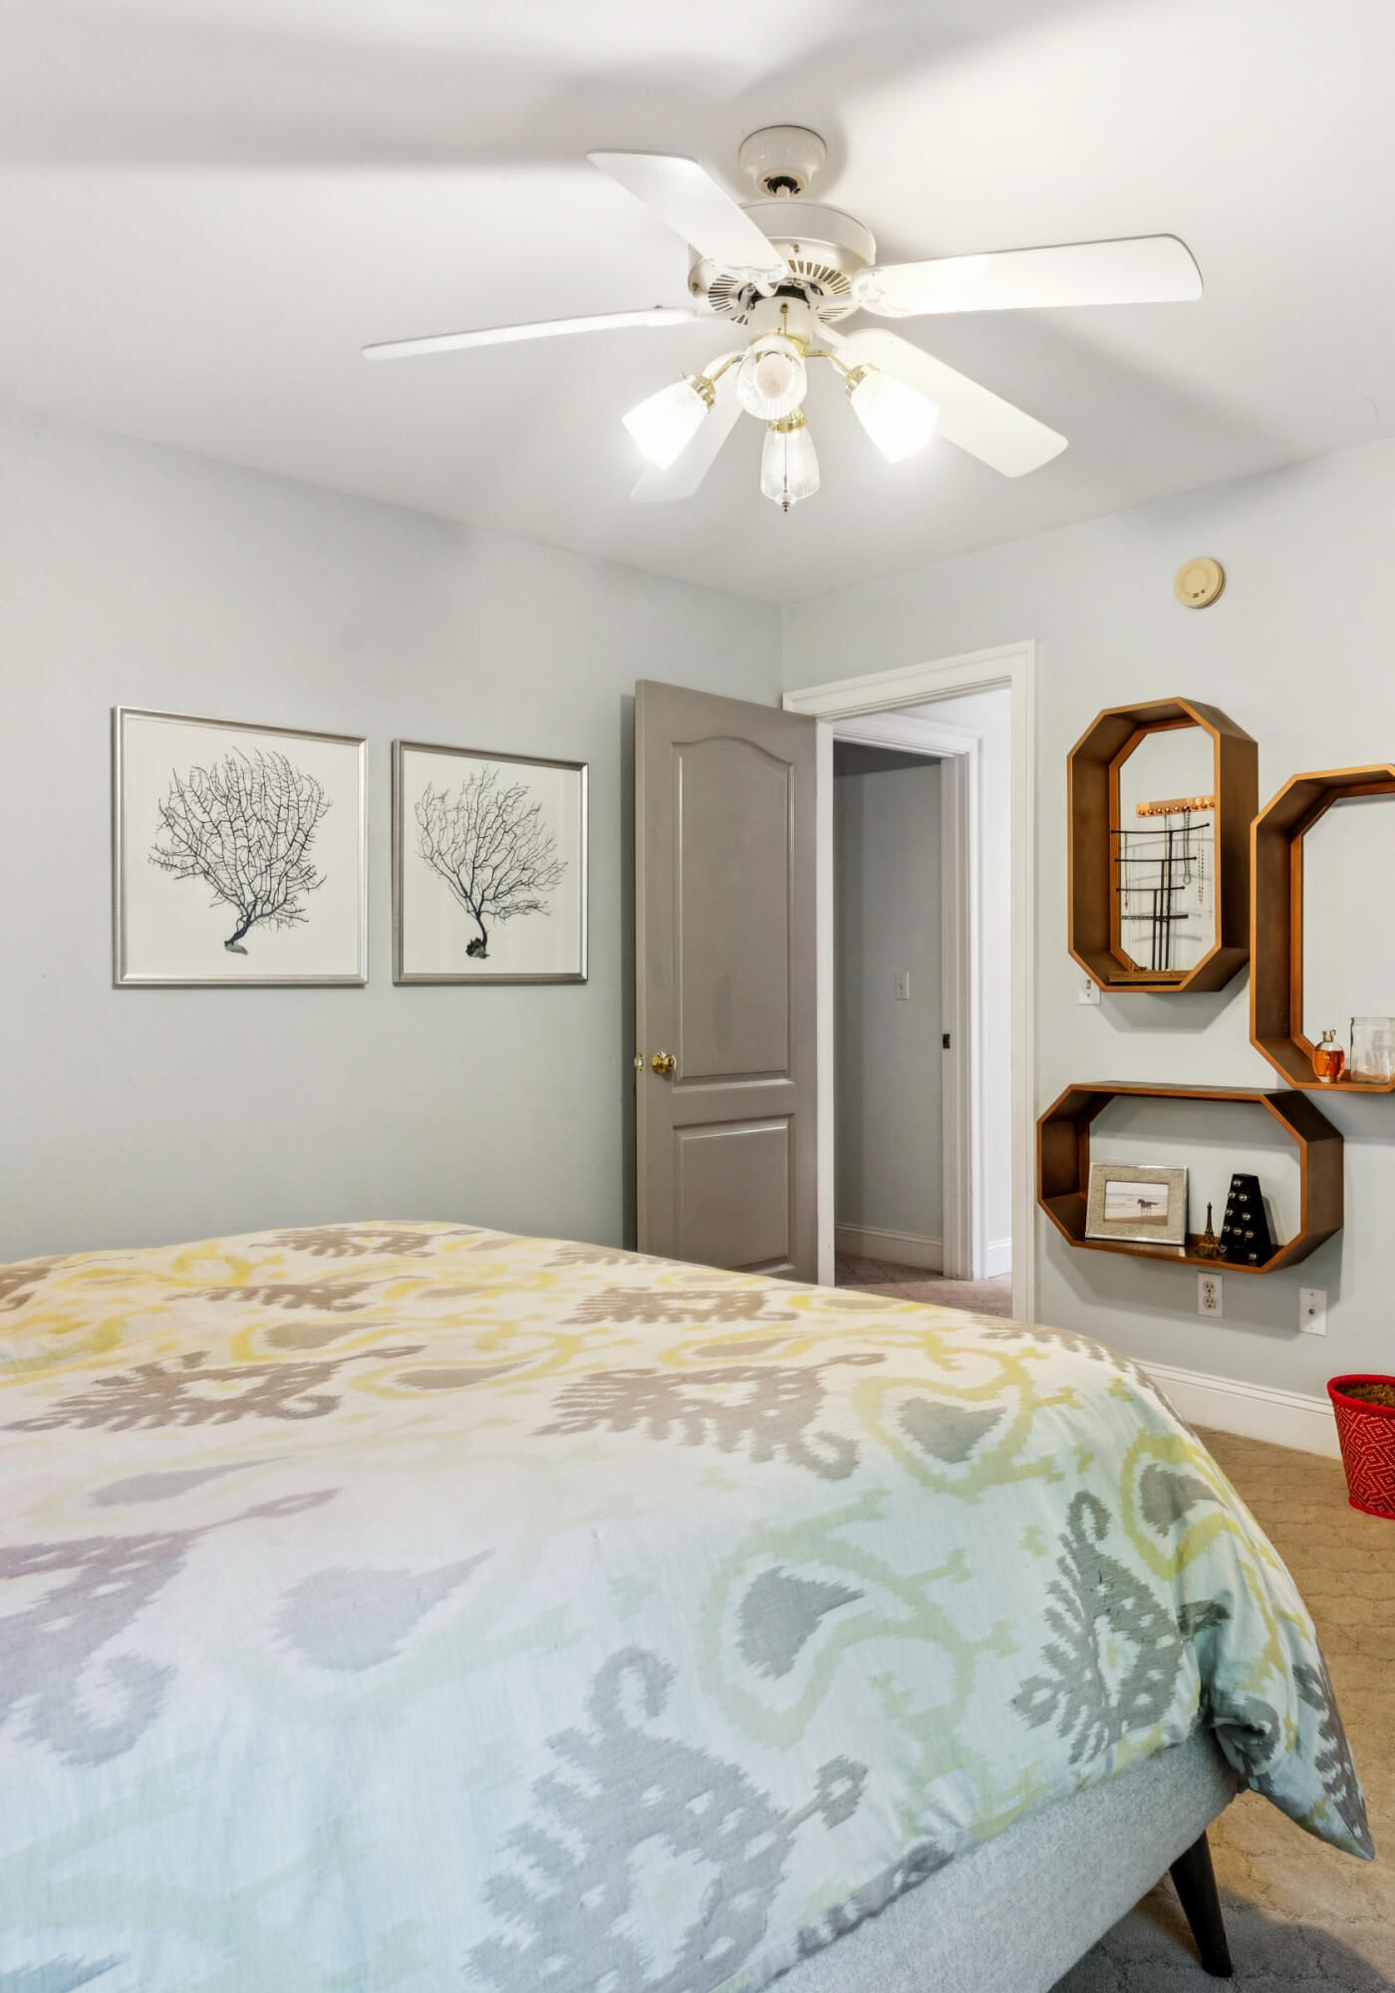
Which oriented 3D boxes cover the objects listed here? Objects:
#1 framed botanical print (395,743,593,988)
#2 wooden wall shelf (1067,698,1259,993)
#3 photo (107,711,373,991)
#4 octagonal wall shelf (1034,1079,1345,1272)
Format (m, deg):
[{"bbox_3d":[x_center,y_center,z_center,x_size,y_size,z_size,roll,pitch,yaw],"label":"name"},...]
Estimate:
[{"bbox_3d":[-0.567,-0.358,3.994,0.639,0.654,0.030,0,0,-42],"label":"framed botanical print"},{"bbox_3d":[1.202,-0.376,3.651,0.200,0.727,0.422,0,0,-42],"label":"wooden wall shelf"},{"bbox_3d":[-1.112,-0.350,3.493,0.647,0.643,0.030,0,0,-42],"label":"photo"},{"bbox_3d":[1.243,0.448,3.609,0.200,0.423,0.724,0,0,-42],"label":"octagonal wall shelf"}]

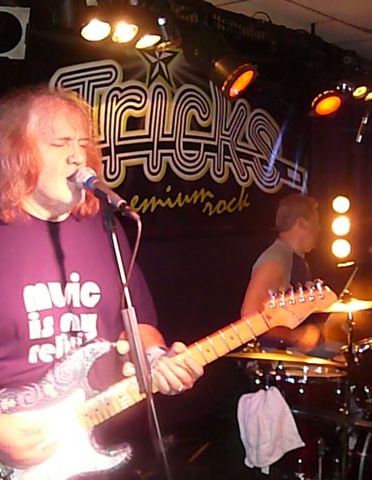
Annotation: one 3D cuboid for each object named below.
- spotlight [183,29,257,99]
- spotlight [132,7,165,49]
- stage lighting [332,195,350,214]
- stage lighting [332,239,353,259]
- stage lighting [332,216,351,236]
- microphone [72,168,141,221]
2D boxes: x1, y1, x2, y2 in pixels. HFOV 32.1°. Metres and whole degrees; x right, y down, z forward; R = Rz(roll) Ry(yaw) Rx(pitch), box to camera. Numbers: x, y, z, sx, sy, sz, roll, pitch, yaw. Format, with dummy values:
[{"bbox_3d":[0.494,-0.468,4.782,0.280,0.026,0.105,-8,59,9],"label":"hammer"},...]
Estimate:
[{"bbox_3d":[0.179,-0.911,3.350,0.310,0.230,0.225,46,23,16],"label":"spotlight"},{"bbox_3d":[-0.168,-0.914,2.830,0.120,0.140,0.120,-35,-14,30],"label":"spotlight"},{"bbox_3d":[0.997,-0.226,4.150,0.120,0.120,0.130,3,3,13],"label":"stage lighting"},{"bbox_3d":[1.000,0.054,4.150,0.124,0.124,0.130,3,3,13],"label":"stage lighting"},{"bbox_3d":[0.996,-0.087,4.150,0.122,0.122,0.130,3,3,13],"label":"stage lighting"},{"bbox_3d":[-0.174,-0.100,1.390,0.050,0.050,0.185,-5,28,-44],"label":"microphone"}]

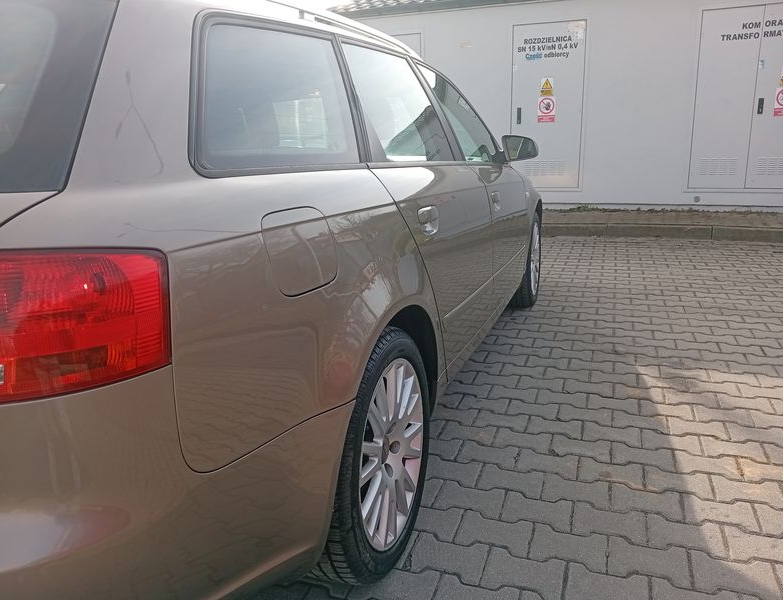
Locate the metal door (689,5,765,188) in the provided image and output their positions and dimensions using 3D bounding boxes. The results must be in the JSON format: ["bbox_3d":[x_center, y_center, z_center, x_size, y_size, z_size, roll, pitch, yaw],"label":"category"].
[{"bbox_3d":[3.777,-2.250,7.054,0.599,1.952,0.050,4,15,22],"label":"metal door"}]

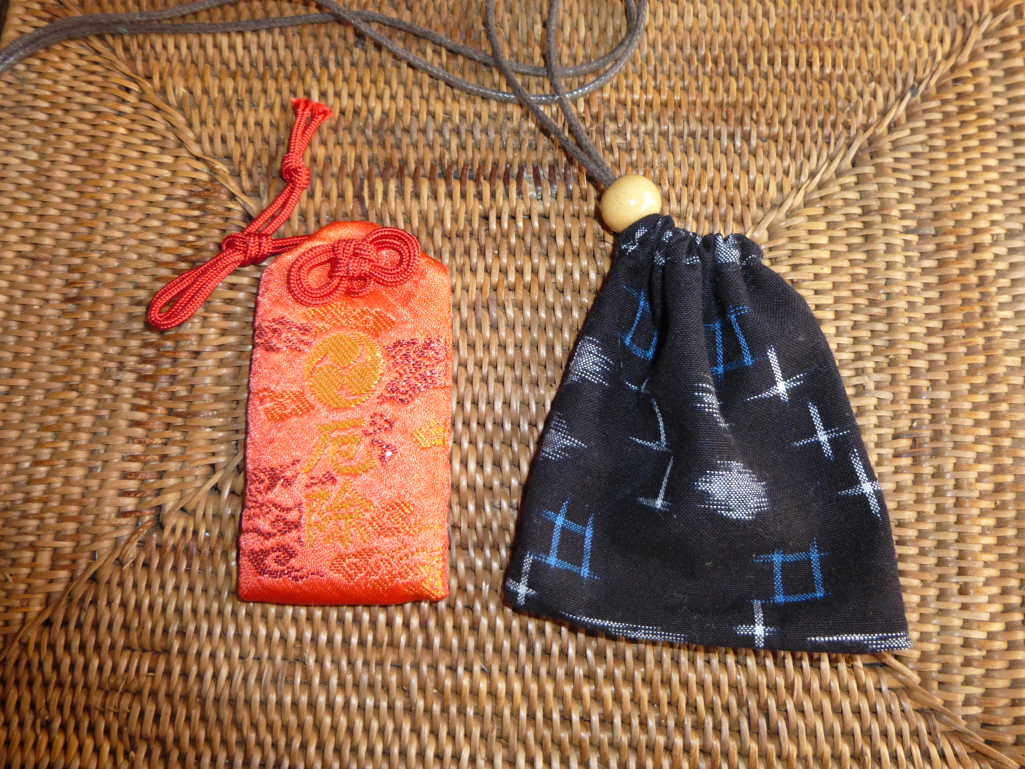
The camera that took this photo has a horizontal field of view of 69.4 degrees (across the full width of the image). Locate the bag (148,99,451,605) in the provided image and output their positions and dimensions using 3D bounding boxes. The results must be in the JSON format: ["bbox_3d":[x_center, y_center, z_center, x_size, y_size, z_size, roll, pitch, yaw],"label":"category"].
[{"bbox_3d":[-0.050,-0.012,0.170,0.071,0.009,0.122,0,78,0],"label":"bag"}]

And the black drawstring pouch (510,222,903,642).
[{"bbox_3d":[0.044,0.008,0.164,0.087,0.013,0.096,3,79,1],"label":"black drawstring pouch"}]

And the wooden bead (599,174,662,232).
[{"bbox_3d":[0.028,-0.042,0.173,0.014,0.014,0.014,0,78,0],"label":"wooden bead"}]

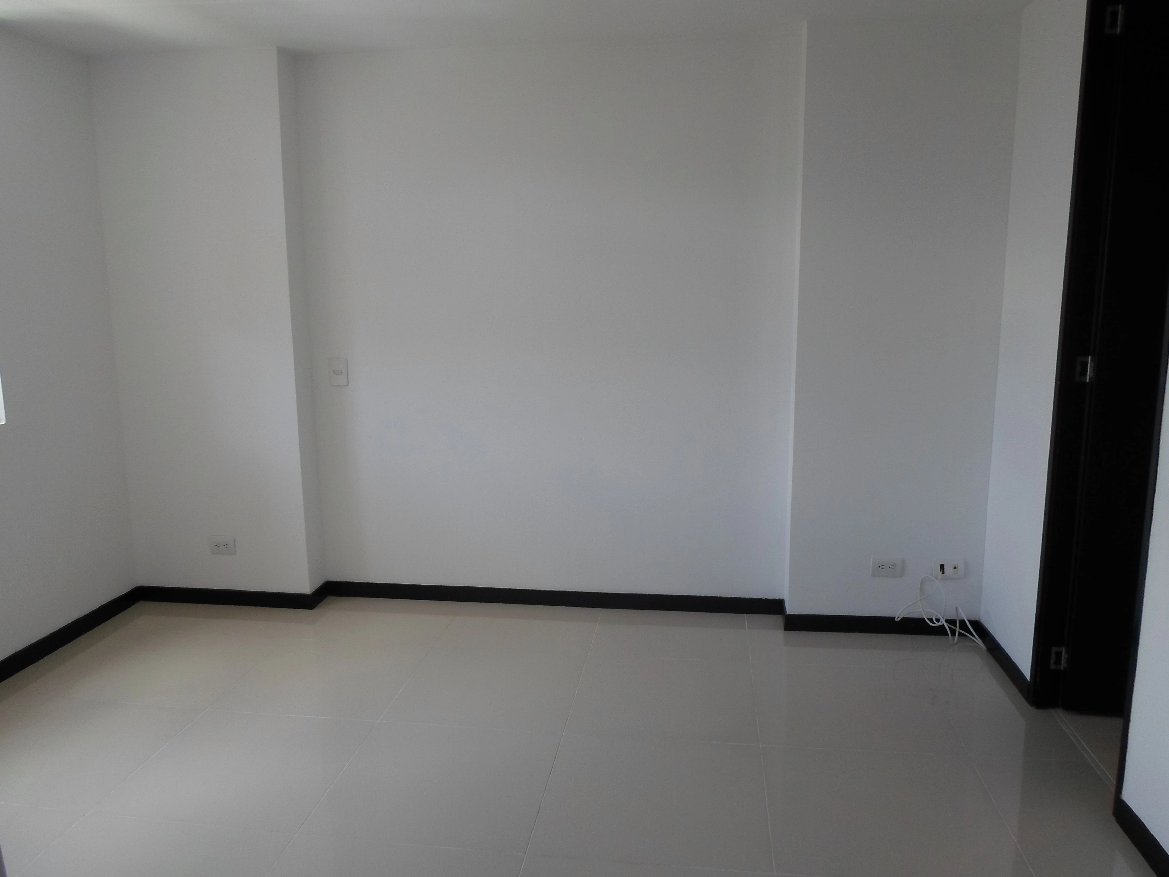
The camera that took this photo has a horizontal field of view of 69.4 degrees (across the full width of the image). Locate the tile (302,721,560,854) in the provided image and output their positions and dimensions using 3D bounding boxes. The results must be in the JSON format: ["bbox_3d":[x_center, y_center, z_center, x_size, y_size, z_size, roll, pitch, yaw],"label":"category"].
[{"bbox_3d":[-0.403,0.979,2.423,0.602,0.010,0.592,1,10,8],"label":"tile"}]

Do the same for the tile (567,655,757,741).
[{"bbox_3d":[0.277,0.886,2.908,0.602,0.010,0.592,1,10,8],"label":"tile"}]

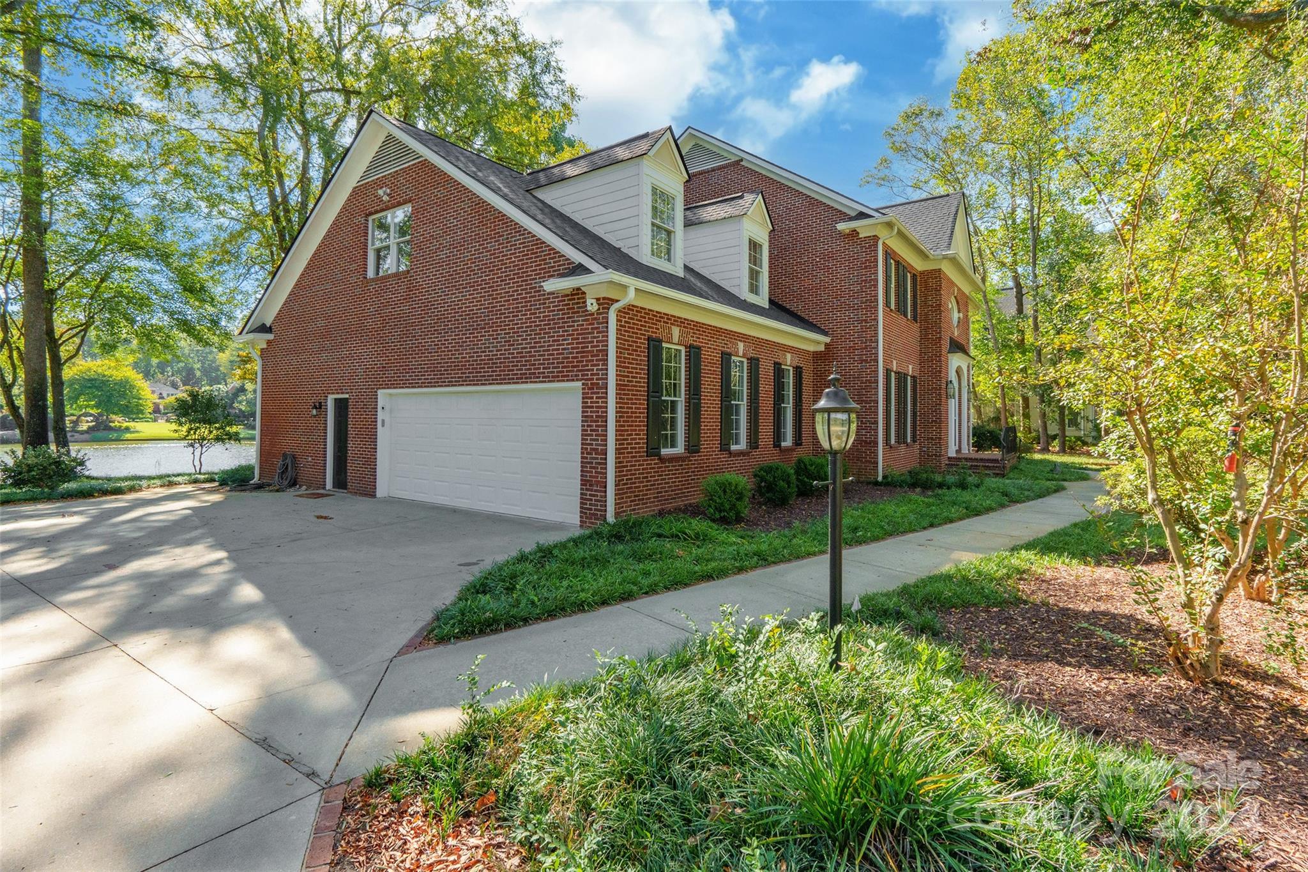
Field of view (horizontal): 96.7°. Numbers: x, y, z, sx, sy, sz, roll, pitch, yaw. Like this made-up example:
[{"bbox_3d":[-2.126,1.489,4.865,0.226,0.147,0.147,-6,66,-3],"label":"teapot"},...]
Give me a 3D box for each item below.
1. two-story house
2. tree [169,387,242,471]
[{"bbox_3d":[1.687,-3.835,19.296,15.000,9.700,21.000,1,2,36],"label":"two-story house"},{"bbox_3d":[-13.491,-0.185,17.500,2.100,2.600,2.050,0,2,0],"label":"tree"}]

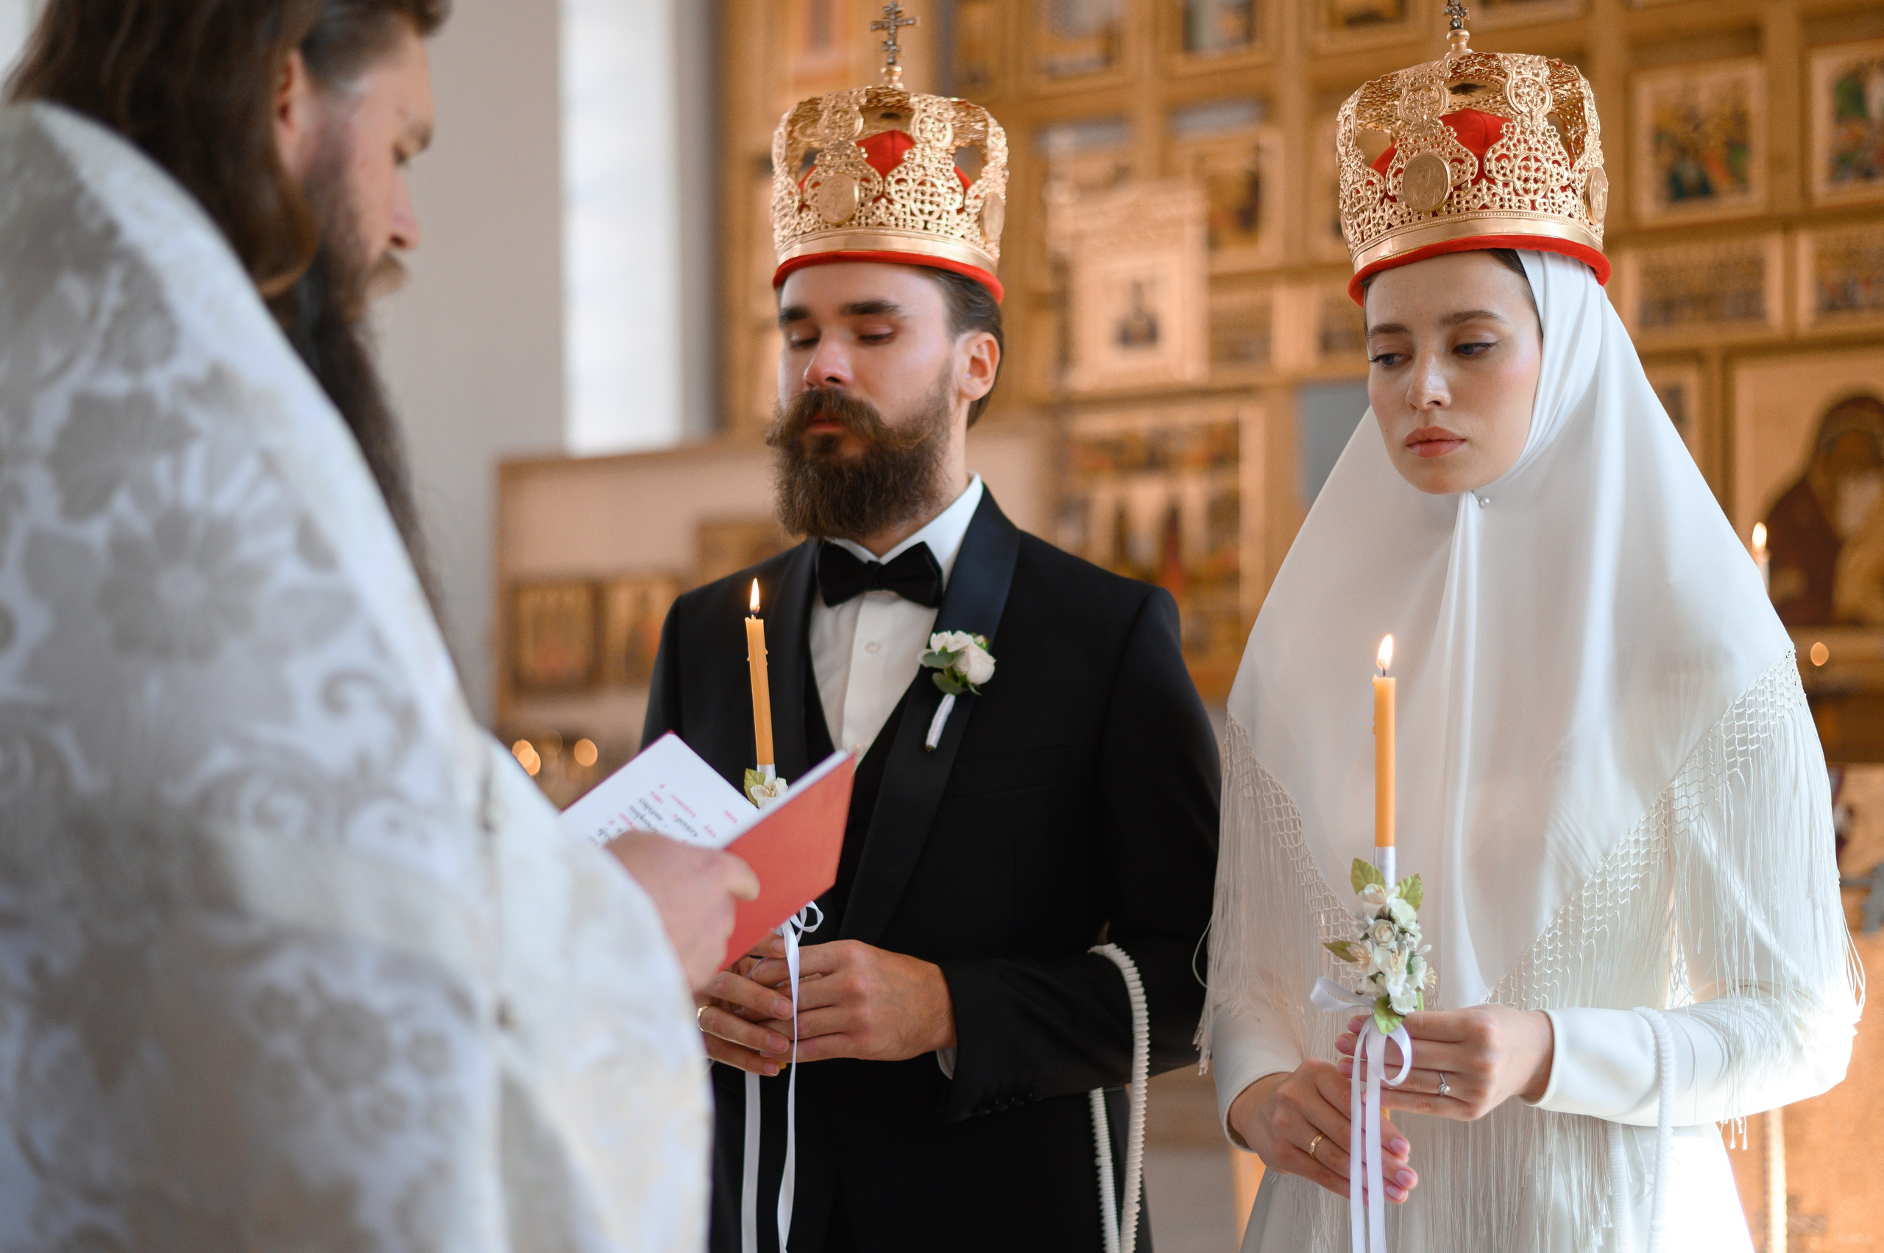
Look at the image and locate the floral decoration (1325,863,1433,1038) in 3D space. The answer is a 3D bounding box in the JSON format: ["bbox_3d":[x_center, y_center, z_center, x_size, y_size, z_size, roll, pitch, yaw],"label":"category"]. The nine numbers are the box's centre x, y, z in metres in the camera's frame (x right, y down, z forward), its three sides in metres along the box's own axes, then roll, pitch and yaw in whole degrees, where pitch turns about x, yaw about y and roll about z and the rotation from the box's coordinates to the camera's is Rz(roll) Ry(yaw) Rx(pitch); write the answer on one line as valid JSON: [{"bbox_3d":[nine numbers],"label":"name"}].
[{"bbox_3d":[0.296,0.217,1.770,0.074,0.118,0.060,-1,-3,14],"label":"floral decoration"}]

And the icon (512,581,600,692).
[{"bbox_3d":[-0.944,0.023,6.400,0.240,0.275,0.030,-2,-3,26],"label":"icon"}]

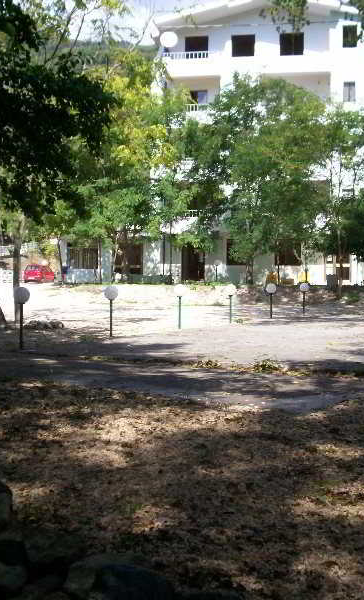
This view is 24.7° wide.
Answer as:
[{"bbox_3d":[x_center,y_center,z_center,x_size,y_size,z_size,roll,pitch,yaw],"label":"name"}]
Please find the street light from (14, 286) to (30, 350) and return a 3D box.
[{"bbox_3d":[-3.252,0.346,16.885,0.335,1.240,0.335,0,2,0],"label":"street light"}]

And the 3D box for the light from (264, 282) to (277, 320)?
[{"bbox_3d":[3.156,0.044,29.346,0.335,1.240,0.335,0,2,0],"label":"light"}]

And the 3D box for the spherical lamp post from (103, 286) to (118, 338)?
[{"bbox_3d":[-1.688,0.273,19.925,0.335,1.240,0.335,0,2,0],"label":"spherical lamp post"}]

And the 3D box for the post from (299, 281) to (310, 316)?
[{"bbox_3d":[4.776,-0.033,32.496,0.335,1.240,0.335,0,2,0],"label":"post"}]

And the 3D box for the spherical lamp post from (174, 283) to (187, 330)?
[{"bbox_3d":[-0.041,0.195,23.128,0.335,1.240,0.335,0,2,0],"label":"spherical lamp post"}]

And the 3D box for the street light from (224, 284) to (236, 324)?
[{"bbox_3d":[1.544,0.120,26.211,0.335,1.240,0.335,0,2,0],"label":"street light"}]

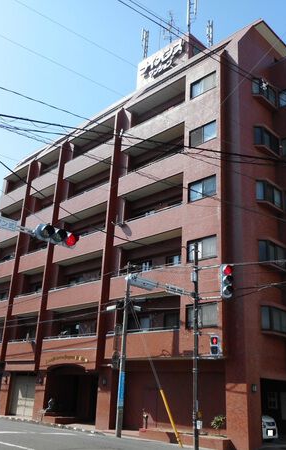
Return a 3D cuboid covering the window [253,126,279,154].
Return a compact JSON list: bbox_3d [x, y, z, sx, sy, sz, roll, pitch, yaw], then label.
[{"bbox_3d":[5.932,-3.991,20.808,0.410,1.090,1.712,-17,-28,42],"label":"window"}]

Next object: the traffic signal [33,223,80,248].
[{"bbox_3d":[-2.156,0.274,10.800,0.340,0.390,1.200,-17,-28,42],"label":"traffic signal"}]

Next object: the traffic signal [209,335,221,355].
[{"bbox_3d":[2.526,4.210,15.200,0.360,0.700,0.220,-14,-26,39],"label":"traffic signal"}]

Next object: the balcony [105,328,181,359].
[{"bbox_3d":[0.192,5.553,19.799,1.078,1.176,4.746,21,-26,-41],"label":"balcony"}]

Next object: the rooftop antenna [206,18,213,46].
[{"bbox_3d":[4.580,-13.017,29.622,0.432,2.679,0.432,-17,-29,42],"label":"rooftop antenna"}]

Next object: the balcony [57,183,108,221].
[{"bbox_3d":[-3.134,-1.267,26.235,1.078,1.190,5.250,21,-26,-41],"label":"balcony"}]

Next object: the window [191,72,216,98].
[{"bbox_3d":[3.042,-6.983,21.795,1.554,0.953,0.130,-17,-29,42],"label":"window"}]

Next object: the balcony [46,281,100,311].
[{"bbox_3d":[-3.420,4.133,25.012,1.197,1.140,5.515,21,-26,-40],"label":"balcony"}]

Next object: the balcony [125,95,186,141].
[{"bbox_3d":[0.829,-5.109,24.051,4.688,1.158,1.066,-17,-29,42],"label":"balcony"}]

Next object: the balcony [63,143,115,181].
[{"bbox_3d":[-2.962,-3.952,27.930,1.197,1.140,5.515,21,-26,-40],"label":"balcony"}]

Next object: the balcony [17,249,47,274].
[{"bbox_3d":[-6.721,2.453,29.365,1.197,1.140,3.847,21,-26,-40],"label":"balcony"}]

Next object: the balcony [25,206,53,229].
[{"bbox_3d":[-6.412,-0.187,29.311,3.839,1.124,1.100,-17,-28,42],"label":"balcony"}]

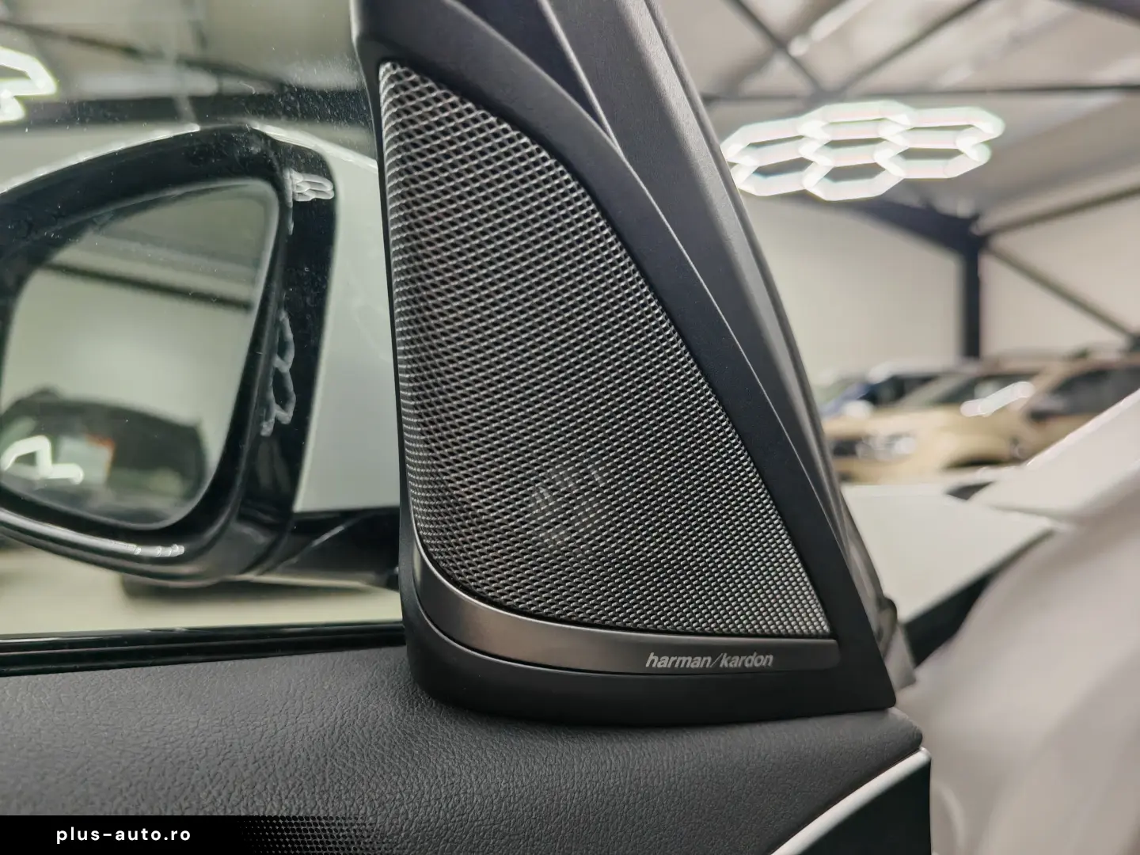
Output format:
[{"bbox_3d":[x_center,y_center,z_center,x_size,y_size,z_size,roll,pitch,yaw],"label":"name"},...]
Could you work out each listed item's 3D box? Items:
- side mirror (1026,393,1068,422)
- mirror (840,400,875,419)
[{"bbox_3d":[4.014,-0.165,7.200,0.150,0.180,0.250,0,1,-16],"label":"side mirror"},{"bbox_3d":[3.292,-0.209,9.800,0.150,0.180,0.250,0,1,-16],"label":"mirror"}]

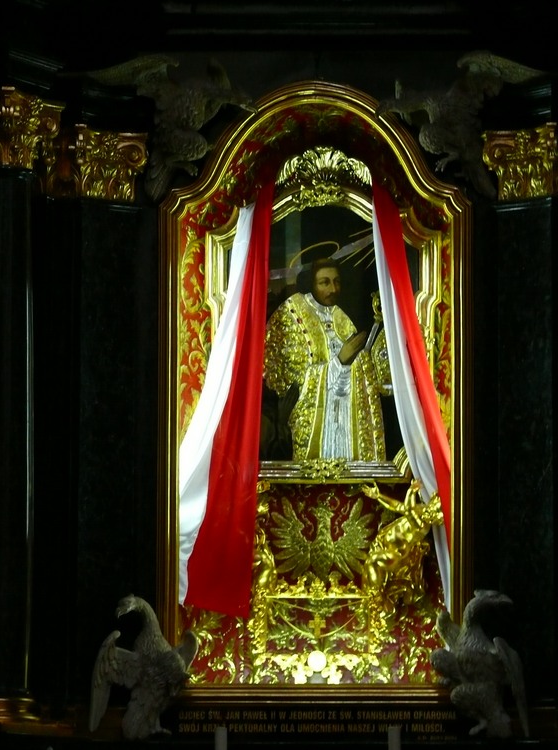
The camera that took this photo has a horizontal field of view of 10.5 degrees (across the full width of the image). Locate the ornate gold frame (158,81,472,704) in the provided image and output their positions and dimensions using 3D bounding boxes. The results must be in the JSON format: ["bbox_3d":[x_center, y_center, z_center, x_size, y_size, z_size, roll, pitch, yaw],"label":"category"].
[{"bbox_3d":[0.165,0.079,13.700,1.430,2.820,0.160,0,-6,0],"label":"ornate gold frame"}]

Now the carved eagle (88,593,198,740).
[{"bbox_3d":[-0.597,1.283,13.350,0.380,0.650,0.460,-7,-10,42],"label":"carved eagle"}]

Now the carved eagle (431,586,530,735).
[{"bbox_3d":[0.887,1.270,13.350,0.380,0.650,0.430,7,-10,-42],"label":"carved eagle"}]

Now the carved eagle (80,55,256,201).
[{"bbox_3d":[-0.488,-1.114,13.650,0.520,0.620,0.660,-7,-10,42],"label":"carved eagle"}]

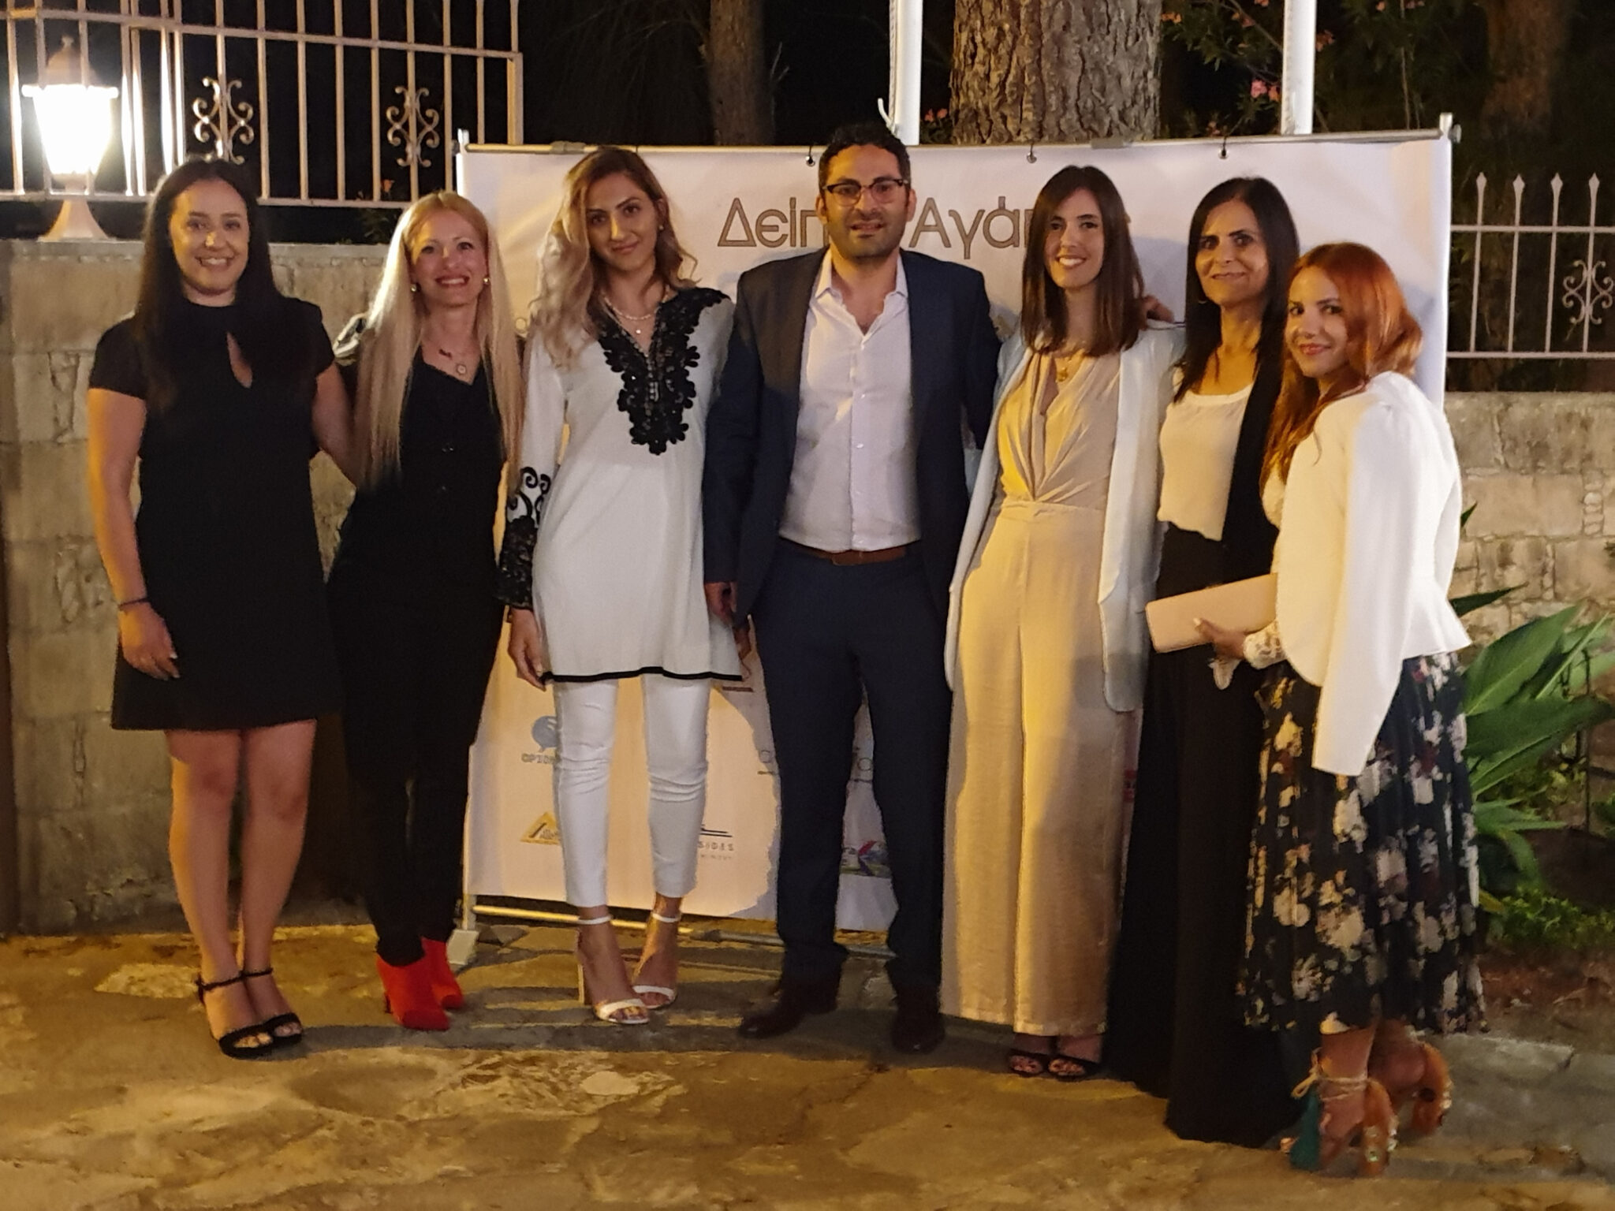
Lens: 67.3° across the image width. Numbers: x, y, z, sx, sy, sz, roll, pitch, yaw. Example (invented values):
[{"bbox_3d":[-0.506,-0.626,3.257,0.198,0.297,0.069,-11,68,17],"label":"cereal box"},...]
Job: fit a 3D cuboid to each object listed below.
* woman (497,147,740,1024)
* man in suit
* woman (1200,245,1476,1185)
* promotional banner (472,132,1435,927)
[{"bbox_3d":[-0.387,-0.026,2.490,0.500,1.760,0.340,-2,8,-16],"label":"woman"},{"bbox_3d":[0.083,-0.020,2.378,0.580,1.780,0.350,0,7,0],"label":"man in suit"},{"bbox_3d":[0.969,0.190,2.174,0.470,1.630,0.420,0,8,-3],"label":"woman"},{"bbox_3d":[0.248,-0.087,2.651,2.109,1.820,0.080,1,8,9],"label":"promotional banner"}]

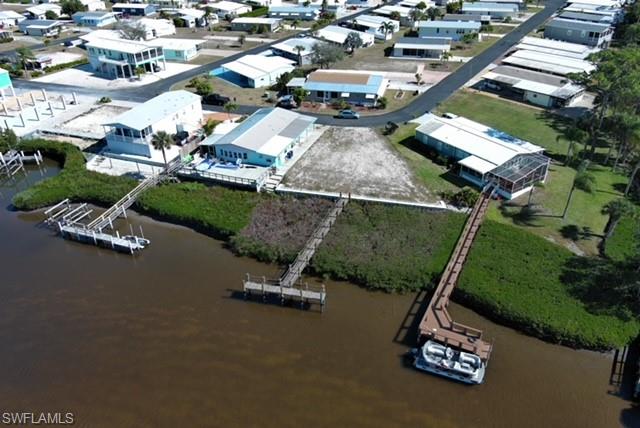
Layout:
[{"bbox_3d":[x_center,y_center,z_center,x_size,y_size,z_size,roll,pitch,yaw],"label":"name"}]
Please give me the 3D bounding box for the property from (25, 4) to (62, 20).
[{"bbox_3d":[-115.171,-83.247,213.547,10.000,4.100,12.500,12,32,21],"label":"property"}]

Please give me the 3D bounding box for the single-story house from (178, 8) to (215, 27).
[{"bbox_3d":[-43.650,-68.070,180.070,12.200,3.710,9.080,9,35,18],"label":"single-story house"}]

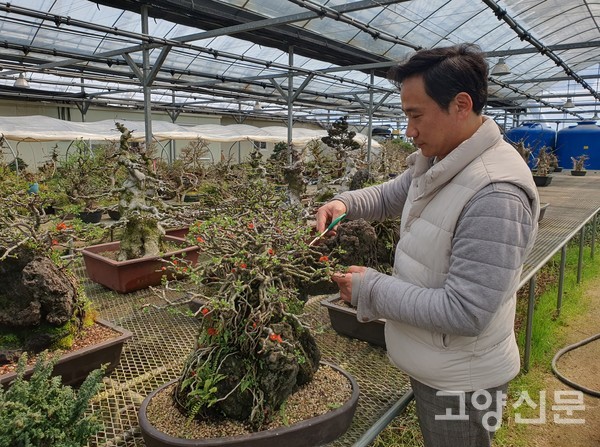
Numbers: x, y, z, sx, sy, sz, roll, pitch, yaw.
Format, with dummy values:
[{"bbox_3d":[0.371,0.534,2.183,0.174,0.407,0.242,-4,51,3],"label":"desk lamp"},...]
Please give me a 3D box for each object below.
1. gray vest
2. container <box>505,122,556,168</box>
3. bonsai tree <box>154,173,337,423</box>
[{"bbox_3d":[0.390,0.050,1.150,0.320,0.620,0.460,2,10,5],"label":"gray vest"},{"bbox_3d":[10.531,-3.205,20.521,2.000,2.600,2.000,6,11,30],"label":"container"},{"bbox_3d":[-0.149,0.205,1.310,0.510,0.650,0.440,0,10,-6],"label":"bonsai tree"}]

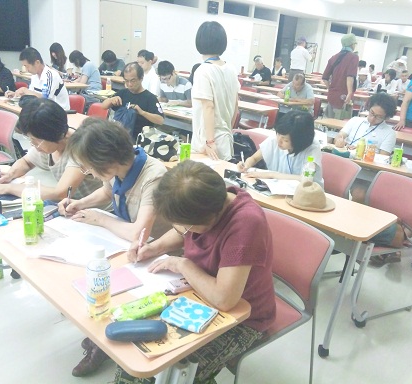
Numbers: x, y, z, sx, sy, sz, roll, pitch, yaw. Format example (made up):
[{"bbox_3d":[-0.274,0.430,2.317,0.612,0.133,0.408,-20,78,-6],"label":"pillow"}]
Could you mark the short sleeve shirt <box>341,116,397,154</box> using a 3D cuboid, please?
[{"bbox_3d":[1.509,-0.432,3.962,0.490,0.560,0.310,21,24,40],"label":"short sleeve shirt"}]

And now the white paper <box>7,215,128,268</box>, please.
[{"bbox_3d":[-0.530,0.185,1.613,0.430,0.014,0.305,15,21,29],"label":"white paper"}]

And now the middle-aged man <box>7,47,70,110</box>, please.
[{"bbox_3d":[-1.902,-0.962,4.933,0.700,1.280,0.550,-12,24,-39],"label":"middle-aged man"}]

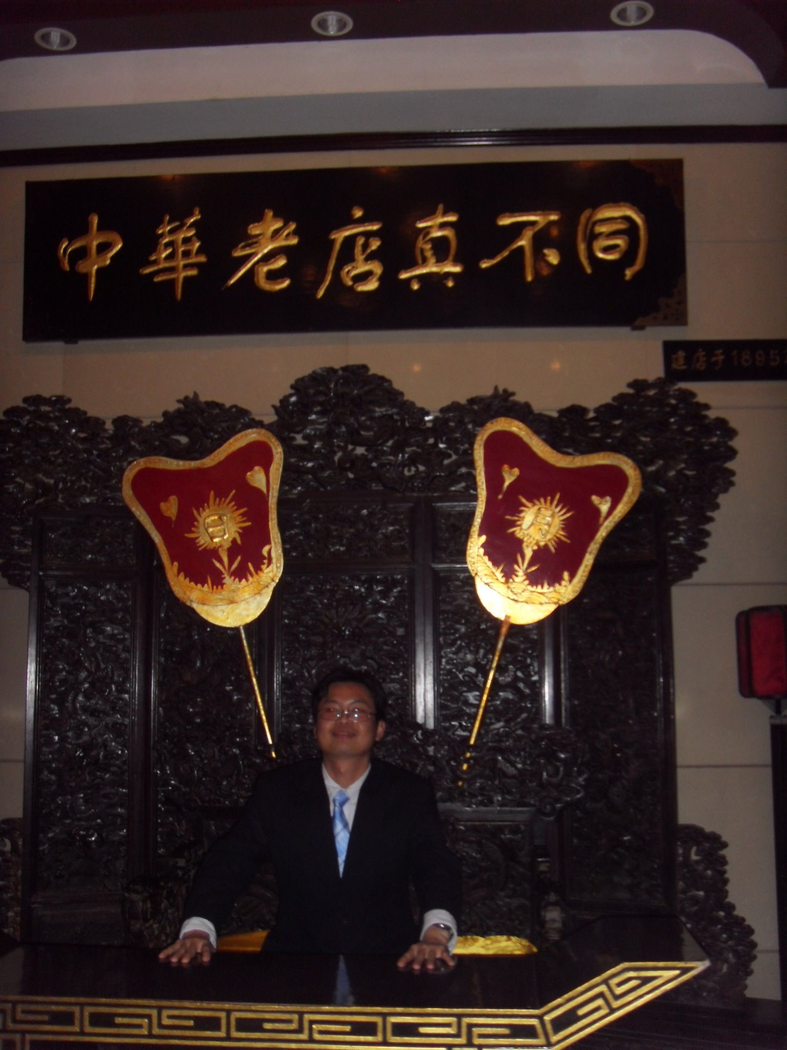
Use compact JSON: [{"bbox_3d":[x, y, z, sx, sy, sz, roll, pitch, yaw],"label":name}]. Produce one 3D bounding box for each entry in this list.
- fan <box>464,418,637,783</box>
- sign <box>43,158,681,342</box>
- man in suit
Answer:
[{"bbox_3d":[0.389,0.265,3.680,0.535,1.150,0.060,14,-6,6],"label":"fan"},{"bbox_3d":[-0.169,-1.060,4.580,2.550,0.635,0.070,-1,-3,4],"label":"sign"},{"bbox_3d":[-0.180,0.955,2.840,0.690,1.250,0.620,-1,-7,5],"label":"man in suit"}]

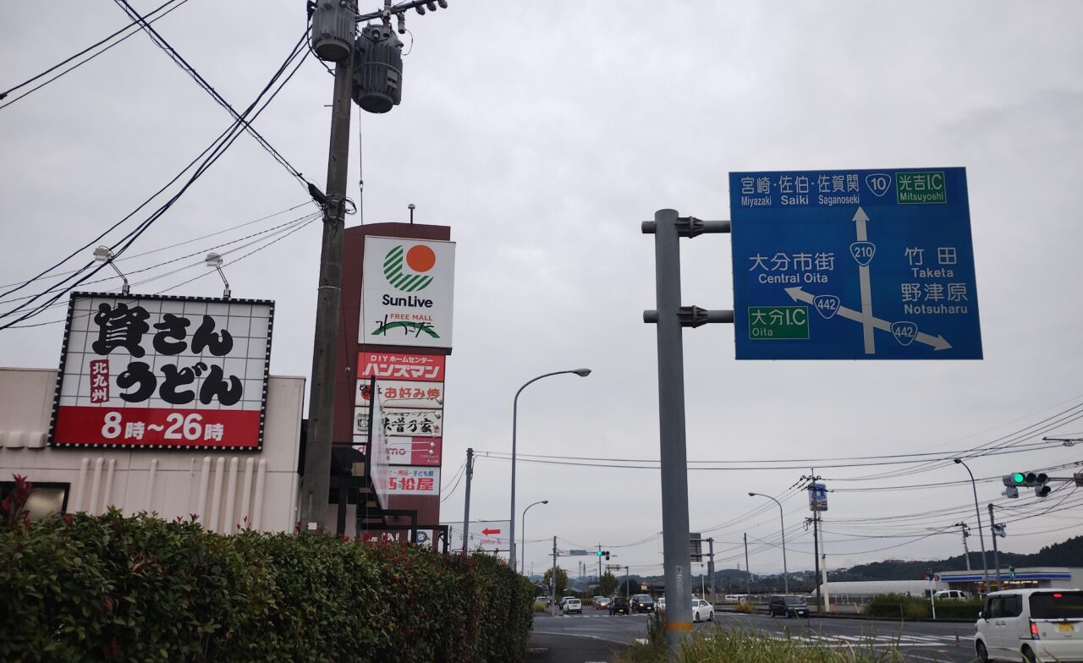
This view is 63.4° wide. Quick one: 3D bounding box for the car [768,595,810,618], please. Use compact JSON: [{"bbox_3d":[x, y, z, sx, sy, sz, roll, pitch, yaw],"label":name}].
[{"bbox_3d":[19.145,21.389,68.280,1.700,1.650,3.950,2,-17,-5],"label":"car"}]

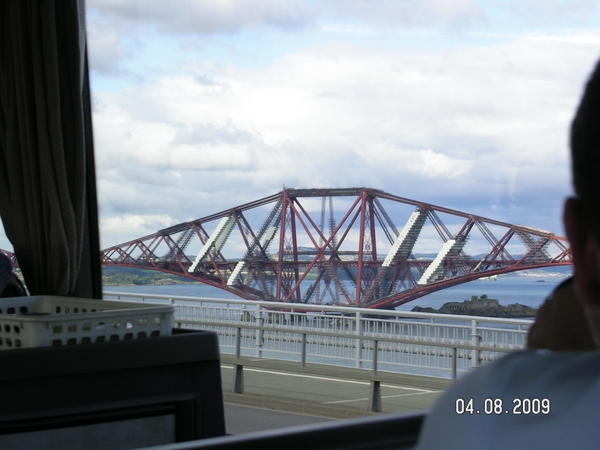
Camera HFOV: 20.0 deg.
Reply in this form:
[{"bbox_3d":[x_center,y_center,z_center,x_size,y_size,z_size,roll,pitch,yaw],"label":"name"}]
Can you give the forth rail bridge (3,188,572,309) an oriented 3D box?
[{"bbox_3d":[11.137,24.510,1462.569,540.000,110.000,39.000,-1,-1,32],"label":"forth rail bridge"}]

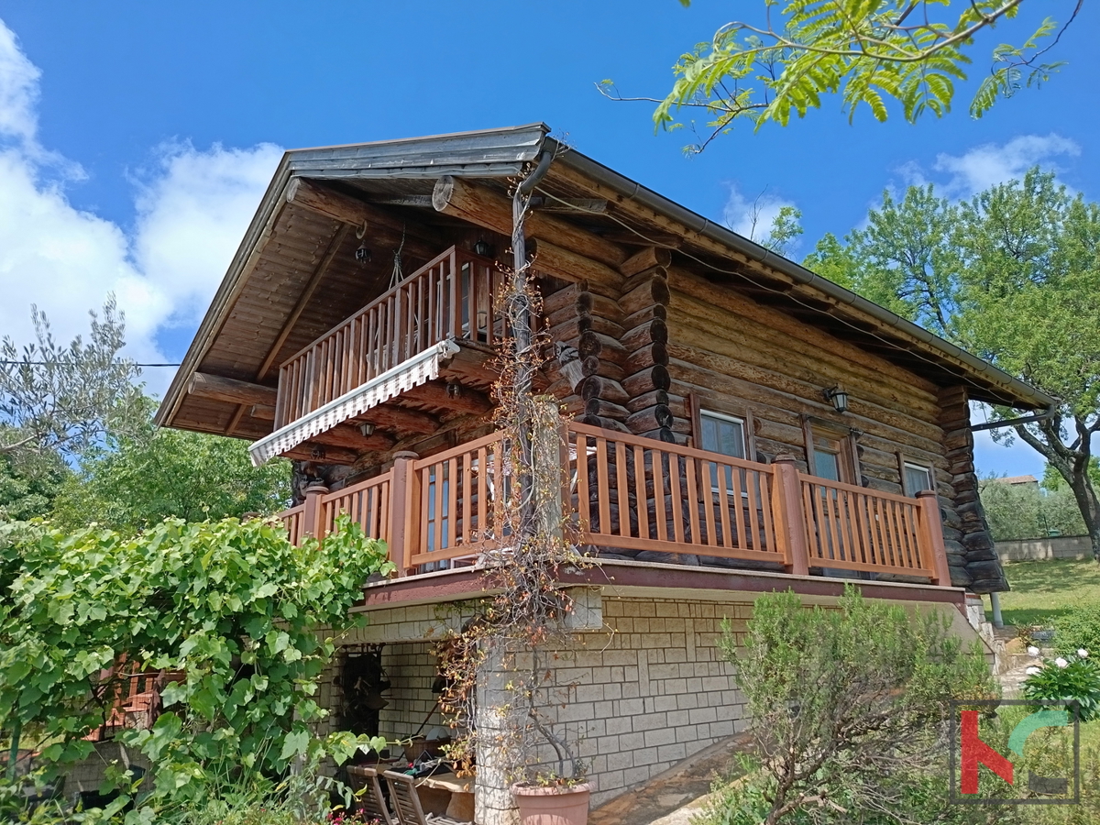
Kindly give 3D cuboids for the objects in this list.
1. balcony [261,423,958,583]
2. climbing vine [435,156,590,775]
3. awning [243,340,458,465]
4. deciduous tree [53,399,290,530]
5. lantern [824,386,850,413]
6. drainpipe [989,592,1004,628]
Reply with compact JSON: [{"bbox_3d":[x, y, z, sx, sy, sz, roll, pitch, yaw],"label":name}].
[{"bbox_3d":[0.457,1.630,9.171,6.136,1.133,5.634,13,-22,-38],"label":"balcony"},{"bbox_3d":[-0.231,0.272,5.302,0.679,4.159,0.737,13,-22,-38],"label":"climbing vine"},{"bbox_3d":[-2.624,0.077,9.256,0.324,0.425,5.104,13,-22,-38],"label":"awning"},{"bbox_3d":[-8.076,3.285,15.252,5.800,7.600,5.600,8,-19,-26],"label":"deciduous tree"},{"bbox_3d":[3.671,-0.159,9.773,0.180,0.340,0.280,13,-22,-38],"label":"lantern"},{"bbox_3d":[6.631,2.927,11.335,0.130,0.540,0.130,13,-22,-38],"label":"drainpipe"}]

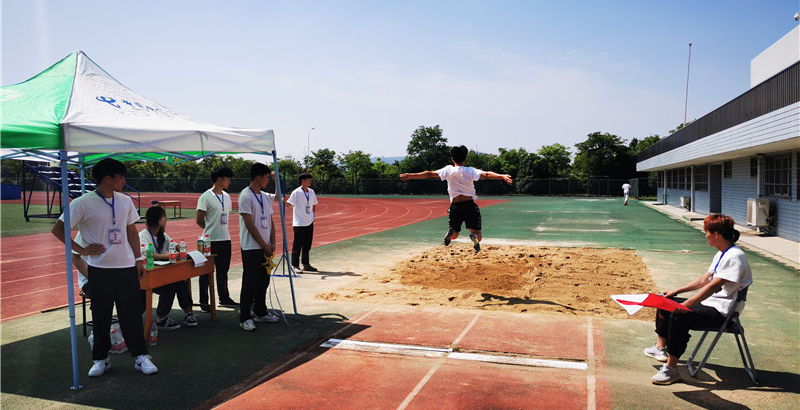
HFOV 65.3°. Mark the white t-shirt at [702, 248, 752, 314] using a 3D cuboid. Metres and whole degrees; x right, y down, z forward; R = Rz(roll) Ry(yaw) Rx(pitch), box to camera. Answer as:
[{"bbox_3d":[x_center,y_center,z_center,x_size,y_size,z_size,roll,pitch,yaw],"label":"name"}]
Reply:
[{"bbox_3d":[2.670,0.615,5.080,0.380,0.560,0.490,1,2,21],"label":"white t-shirt"}]

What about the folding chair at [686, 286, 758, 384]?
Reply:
[{"bbox_3d":[2.619,0.985,5.081,0.480,0.770,0.450,1,2,23],"label":"folding chair"}]

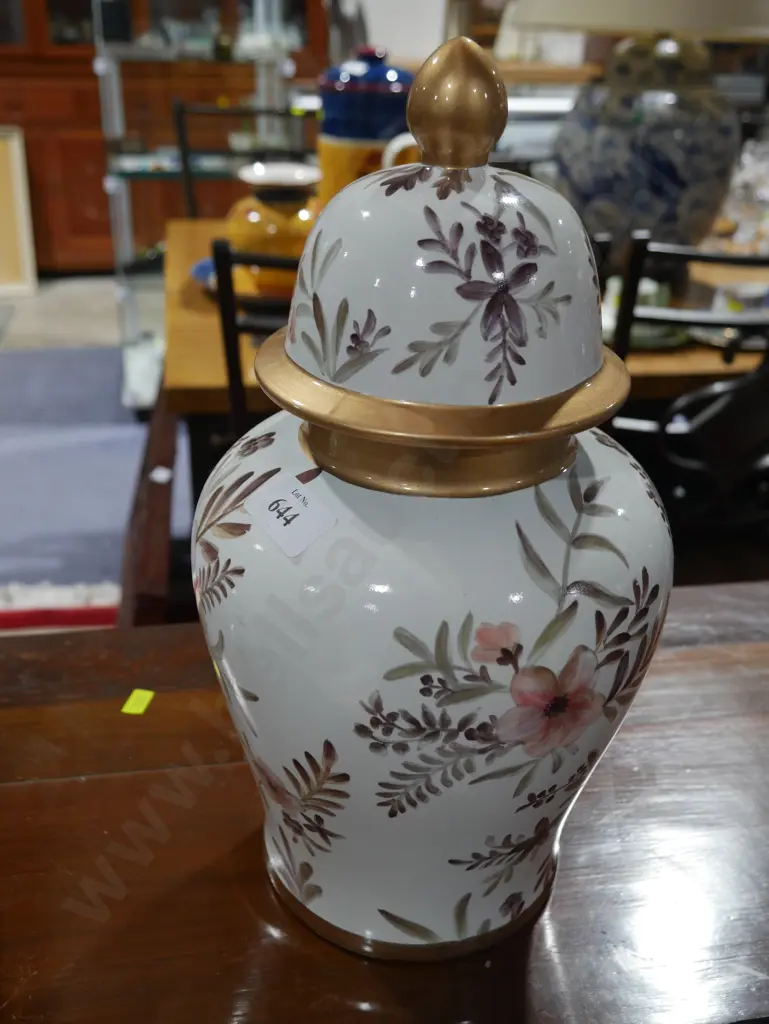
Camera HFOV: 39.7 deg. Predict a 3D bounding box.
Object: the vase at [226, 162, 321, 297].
[{"bbox_3d":[-0.160,-0.427,1.633,0.158,0.181,0.158,2,31,0],"label":"vase"}]

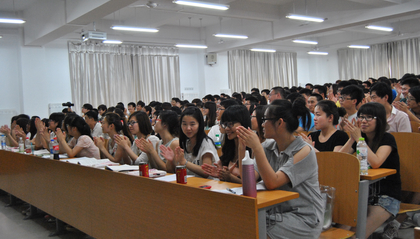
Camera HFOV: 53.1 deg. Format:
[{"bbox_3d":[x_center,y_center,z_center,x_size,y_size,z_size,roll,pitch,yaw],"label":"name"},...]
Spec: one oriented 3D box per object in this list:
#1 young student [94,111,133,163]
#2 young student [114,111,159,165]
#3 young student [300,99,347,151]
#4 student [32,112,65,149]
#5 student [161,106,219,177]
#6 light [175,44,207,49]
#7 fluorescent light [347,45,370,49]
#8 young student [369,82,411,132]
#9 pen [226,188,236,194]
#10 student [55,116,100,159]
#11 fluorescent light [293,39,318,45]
[{"bbox_3d":[-1.048,0.564,4.378,0.610,1.210,0.440,-5,2,-39],"label":"young student"},{"bbox_3d":[-0.734,0.555,3.938,0.440,1.220,0.610,-2,2,43],"label":"young student"},{"bbox_3d":[0.889,0.462,3.265,0.450,1.220,0.610,-2,2,43],"label":"young student"},{"bbox_3d":[-1.950,0.580,5.410,0.610,1.220,0.450,-5,2,-39],"label":"student"},{"bbox_3d":[-0.152,0.540,3.161,0.450,1.230,0.610,-2,2,36],"label":"student"},{"bbox_3d":[-0.542,-2.170,12.511,1.230,0.090,0.120,-5,2,-39],"label":"light"},{"bbox_3d":[5.329,-2.579,14.985,1.230,0.090,0.120,-5,2,-39],"label":"fluorescent light"},{"bbox_3d":[1.643,0.297,3.845,0.640,1.270,0.480,-5,2,-39],"label":"young student"},{"bbox_3d":[0.119,0.398,2.335,0.012,0.012,0.145,-4,2,-16],"label":"pen"},{"bbox_3d":[-1.494,0.586,4.841,0.650,1.190,0.450,-5,2,-39],"label":"student"},{"bbox_3d":[2.961,-2.383,12.979,1.230,0.090,0.120,-5,2,-39],"label":"fluorescent light"}]

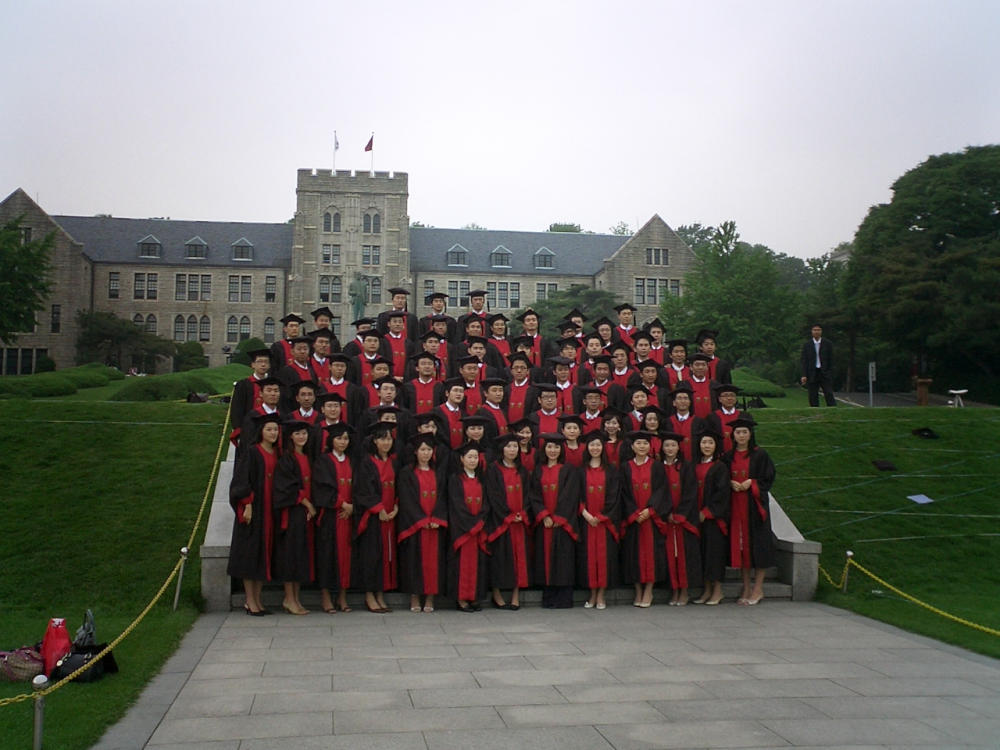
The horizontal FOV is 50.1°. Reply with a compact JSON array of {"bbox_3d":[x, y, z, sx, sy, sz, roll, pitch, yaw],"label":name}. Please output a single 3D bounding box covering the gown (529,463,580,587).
[{"bbox_3d":[0.528,1.452,10.368,0.520,1.184,0.360,-1,-4,13],"label":"gown"}]

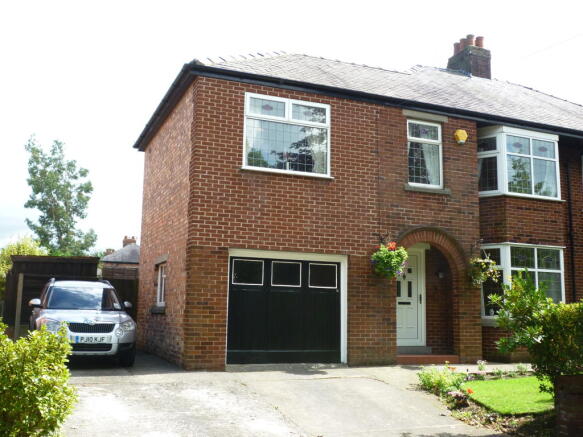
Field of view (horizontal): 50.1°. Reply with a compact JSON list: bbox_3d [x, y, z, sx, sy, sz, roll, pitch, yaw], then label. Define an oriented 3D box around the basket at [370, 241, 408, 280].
[{"bbox_3d":[1.922,0.824,12.216,0.720,0.760,0.700,1,-9,0],"label":"basket"}]

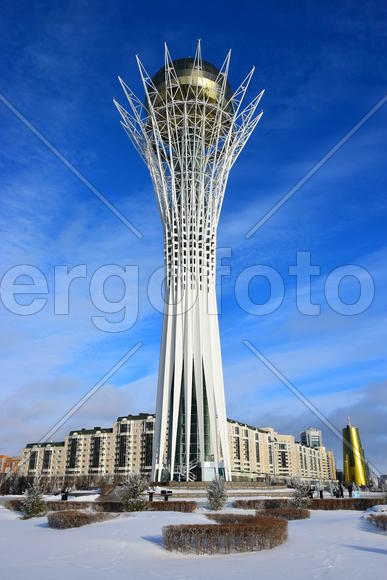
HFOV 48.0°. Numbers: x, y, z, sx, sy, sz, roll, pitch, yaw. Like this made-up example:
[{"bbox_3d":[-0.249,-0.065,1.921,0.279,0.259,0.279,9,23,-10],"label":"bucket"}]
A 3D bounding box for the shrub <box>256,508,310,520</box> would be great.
[{"bbox_3d":[4.538,11.208,21.940,2.600,0.500,1.300,0,-24,0],"label":"shrub"}]

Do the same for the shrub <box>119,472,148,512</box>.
[{"bbox_3d":[-3.755,12.598,27.231,1.950,2.250,1.900,0,-24,0],"label":"shrub"}]

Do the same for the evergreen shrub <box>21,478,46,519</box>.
[{"bbox_3d":[-8.721,11.149,23.717,1.450,2.050,1.400,0,-24,0],"label":"evergreen shrub"}]

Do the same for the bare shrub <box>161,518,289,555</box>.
[{"bbox_3d":[0.842,6.639,11.824,3.250,0.650,2.300,0,-24,0],"label":"bare shrub"}]

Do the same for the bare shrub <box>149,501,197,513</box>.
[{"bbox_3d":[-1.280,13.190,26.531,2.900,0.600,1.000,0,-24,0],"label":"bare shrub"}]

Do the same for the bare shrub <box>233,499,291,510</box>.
[{"bbox_3d":[4.632,14.569,29.639,3.900,0.600,1.000,0,-24,0],"label":"bare shrub"}]

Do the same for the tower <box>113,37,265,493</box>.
[{"bbox_3d":[-0.586,-9.950,93.443,37.500,94.000,37.500,0,-24,0],"label":"tower"}]

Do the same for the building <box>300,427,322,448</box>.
[{"bbox_3d":[131.641,181.738,477.307,18.000,58.000,18.000,3,-24,-6],"label":"building"}]

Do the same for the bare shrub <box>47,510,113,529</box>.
[{"bbox_3d":[-4.721,9.442,18.019,2.750,0.550,1.800,0,-24,0],"label":"bare shrub"}]

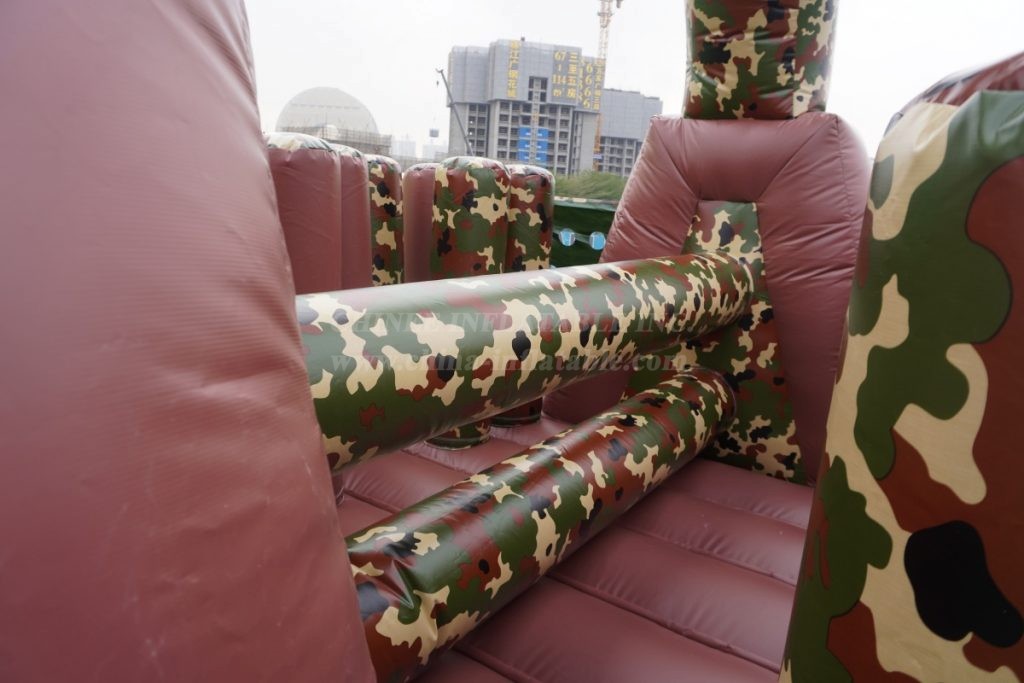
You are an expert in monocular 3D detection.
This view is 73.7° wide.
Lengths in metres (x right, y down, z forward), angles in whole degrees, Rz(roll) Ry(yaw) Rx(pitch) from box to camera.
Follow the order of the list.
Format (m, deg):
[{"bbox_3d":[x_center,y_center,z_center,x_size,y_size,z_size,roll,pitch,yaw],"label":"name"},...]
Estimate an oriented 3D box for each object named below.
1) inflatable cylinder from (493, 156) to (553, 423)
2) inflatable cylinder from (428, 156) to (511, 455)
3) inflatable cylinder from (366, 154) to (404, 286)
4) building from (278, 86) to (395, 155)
[{"bbox_3d":[0.028,-0.315,4.530,0.440,1.700,0.440,4,12,0],"label":"inflatable cylinder"},{"bbox_3d":[-0.278,-0.238,4.081,0.440,1.700,0.440,4,12,0],"label":"inflatable cylinder"},{"bbox_3d":[-0.952,-0.377,4.580,0.400,1.680,0.400,3,12,0],"label":"inflatable cylinder"},{"bbox_3d":[-55.167,-62.746,212.181,31.000,31.000,29.000,-3,14,-25],"label":"building"}]

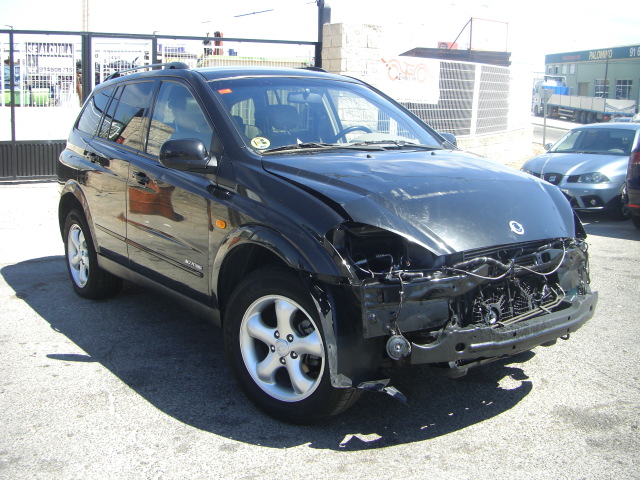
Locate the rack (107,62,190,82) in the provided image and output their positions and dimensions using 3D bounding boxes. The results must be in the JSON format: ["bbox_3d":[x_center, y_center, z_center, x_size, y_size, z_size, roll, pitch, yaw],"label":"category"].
[{"bbox_3d":[-1.226,-1.156,4.851,0.070,0.100,1.370,-7,12,-36],"label":"rack"}]

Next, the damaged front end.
[{"bbox_3d":[0.766,0.202,3.301,1.540,0.600,0.520,-7,12,-36],"label":"damaged front end"}]

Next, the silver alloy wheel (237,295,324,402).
[{"bbox_3d":[-0.130,0.478,3.215,0.490,0.490,0.190,7,12,35],"label":"silver alloy wheel"}]

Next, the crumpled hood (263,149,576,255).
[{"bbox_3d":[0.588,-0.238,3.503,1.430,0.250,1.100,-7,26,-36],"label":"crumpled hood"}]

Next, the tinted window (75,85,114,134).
[{"bbox_3d":[-1.665,-0.941,5.200,0.060,0.410,0.570,17,-1,-33],"label":"tinted window"}]

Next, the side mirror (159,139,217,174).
[{"bbox_3d":[-0.675,-0.440,3.603,0.290,0.180,0.150,-7,12,-36],"label":"side mirror"}]

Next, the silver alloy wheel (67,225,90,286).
[{"bbox_3d":[-1.759,0.117,5.357,0.190,0.490,0.490,-7,12,-36],"label":"silver alloy wheel"}]

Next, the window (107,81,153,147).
[{"bbox_3d":[-1.210,-0.804,4.567,0.055,0.470,0.620,17,-3,-38],"label":"window"}]

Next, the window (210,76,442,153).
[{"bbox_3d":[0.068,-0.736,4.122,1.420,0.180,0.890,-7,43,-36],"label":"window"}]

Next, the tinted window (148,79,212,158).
[{"bbox_3d":[-0.783,-0.691,4.011,0.060,0.480,0.880,17,-3,-38],"label":"tinted window"}]

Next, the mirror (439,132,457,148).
[{"bbox_3d":[0.789,-0.625,4.702,0.290,0.180,0.150,-7,12,-36],"label":"mirror"}]

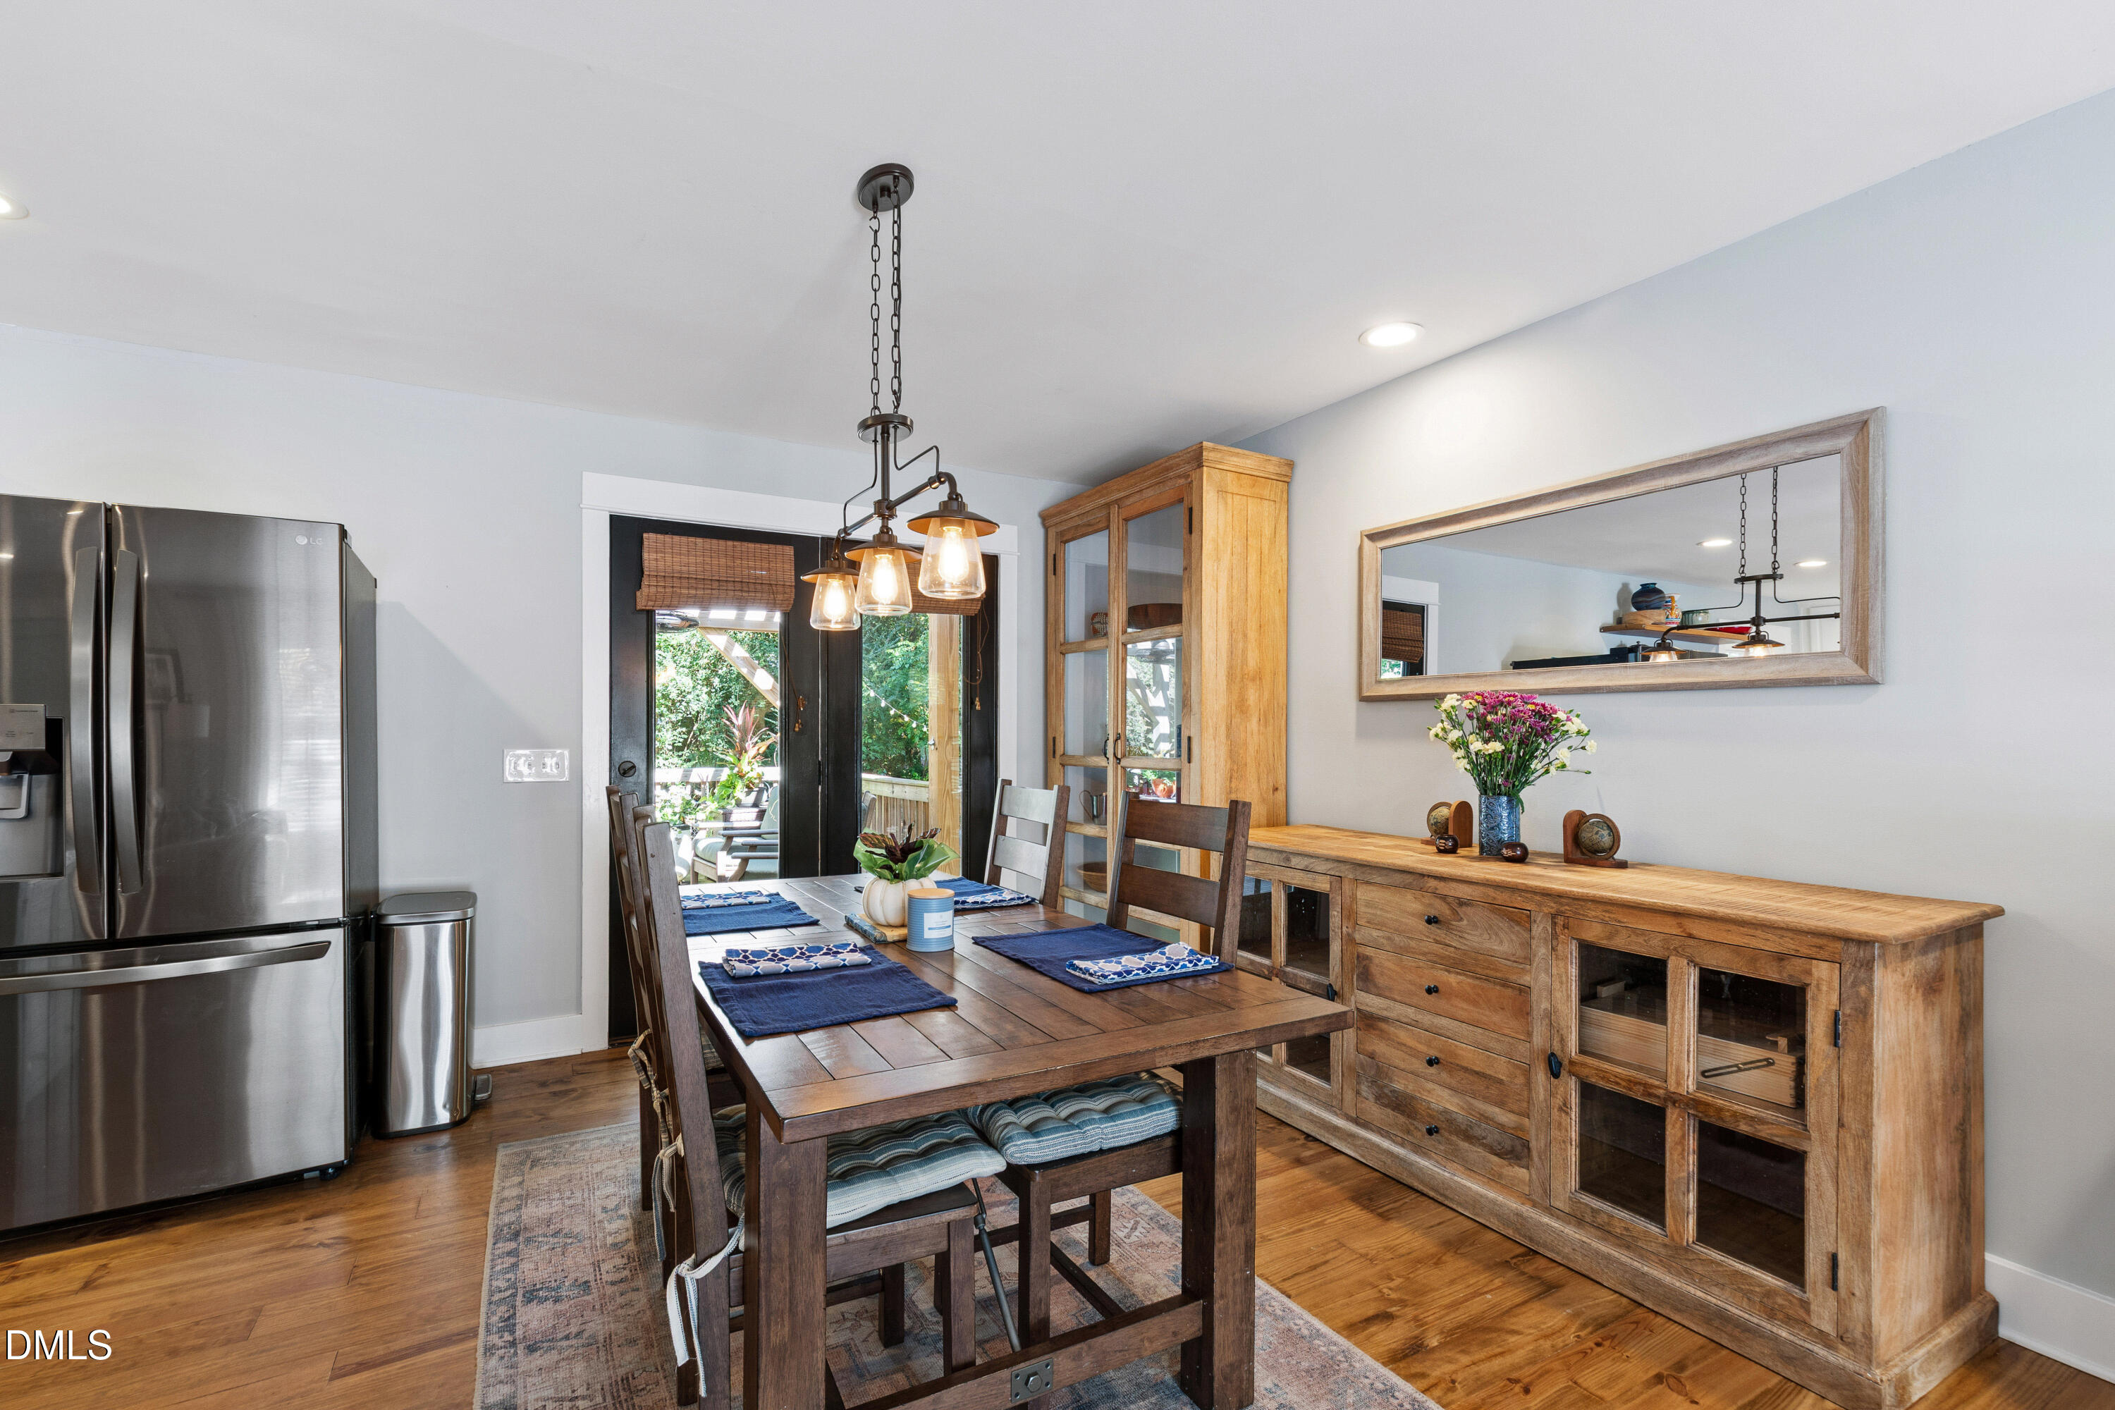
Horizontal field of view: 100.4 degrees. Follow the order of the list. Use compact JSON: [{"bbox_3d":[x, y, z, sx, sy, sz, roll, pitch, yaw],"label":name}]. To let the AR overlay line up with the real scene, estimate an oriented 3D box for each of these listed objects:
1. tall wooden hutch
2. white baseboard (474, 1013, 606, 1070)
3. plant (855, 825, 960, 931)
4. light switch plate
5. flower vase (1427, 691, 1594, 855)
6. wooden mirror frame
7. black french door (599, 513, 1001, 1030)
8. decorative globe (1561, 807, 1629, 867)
[{"bbox_3d":[0.445,0.178,3.945,0.500,2.310,1.180,1,-1,-29],"label":"tall wooden hutch"},{"bbox_3d":[-1.936,1.244,3.269,0.430,0.147,0.020,1,-1,-29],"label":"white baseboard"},{"bbox_3d":[-0.383,0.410,2.185,0.250,0.235,0.240,0,-1,0],"label":"plant"},{"bbox_3d":[-1.943,0.224,3.293,0.210,0.123,0.010,1,-1,-29],"label":"light switch plate"},{"bbox_3d":[1.304,0.195,2.586,0.370,0.465,0.440,1,-1,-29],"label":"flower vase"},{"bbox_3d":[1.472,-0.339,2.617,0.040,0.630,1.480,1,-1,-29],"label":"wooden mirror frame"},{"bbox_3d":[-1.030,0.300,3.843,1.660,2.050,0.060,1,-1,-29],"label":"black french door"},{"bbox_3d":[1.455,0.351,2.375,0.140,0.150,0.100,-1,-2,45],"label":"decorative globe"}]

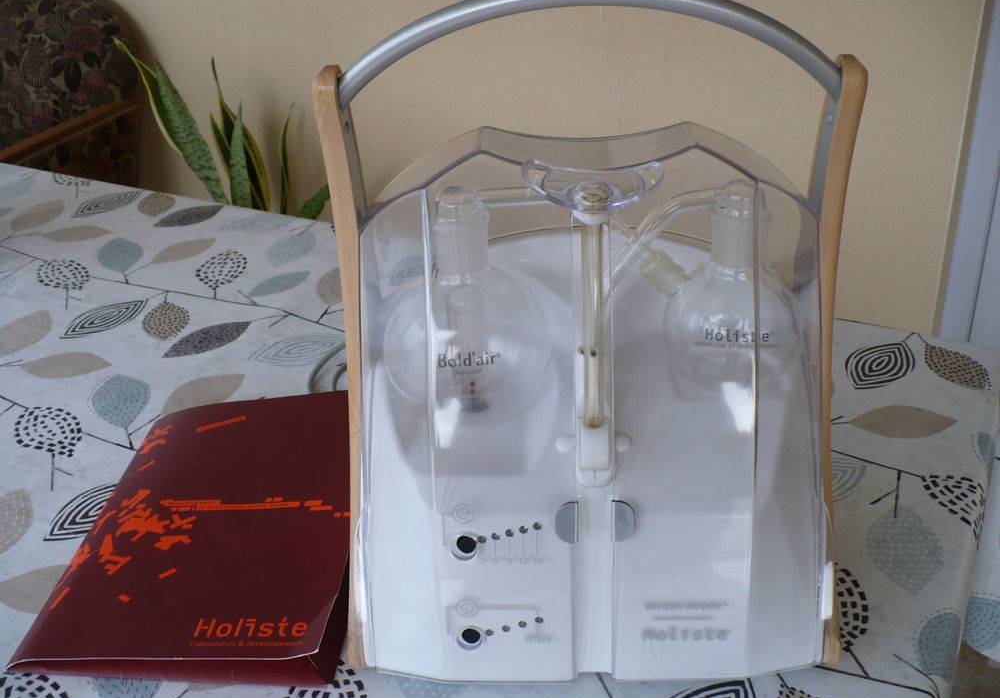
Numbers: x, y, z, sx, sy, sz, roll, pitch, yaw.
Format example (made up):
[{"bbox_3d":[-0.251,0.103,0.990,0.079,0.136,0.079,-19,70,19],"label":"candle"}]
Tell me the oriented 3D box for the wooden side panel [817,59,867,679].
[{"bbox_3d":[0.209,-0.005,0.690,0.017,0.370,0.200,-1,30,2],"label":"wooden side panel"}]

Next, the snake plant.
[{"bbox_3d":[-0.486,-0.238,1.989,0.360,0.700,0.340,13,34,25],"label":"snake plant"}]

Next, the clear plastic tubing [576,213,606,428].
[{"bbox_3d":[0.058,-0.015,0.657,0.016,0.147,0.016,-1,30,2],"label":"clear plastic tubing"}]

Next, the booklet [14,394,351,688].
[{"bbox_3d":[-0.209,0.129,0.832,0.224,0.027,0.308,0,30,5],"label":"booklet"}]

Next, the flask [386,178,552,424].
[{"bbox_3d":[-0.020,-0.028,0.657,0.105,0.155,0.105,-1,30,2],"label":"flask"}]

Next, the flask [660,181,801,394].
[{"bbox_3d":[0.143,-0.035,0.646,0.088,0.142,0.086,-1,30,2],"label":"flask"}]

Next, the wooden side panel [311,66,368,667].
[{"bbox_3d":[-0.096,0.001,0.702,0.017,0.370,0.200,-1,30,2],"label":"wooden side panel"}]

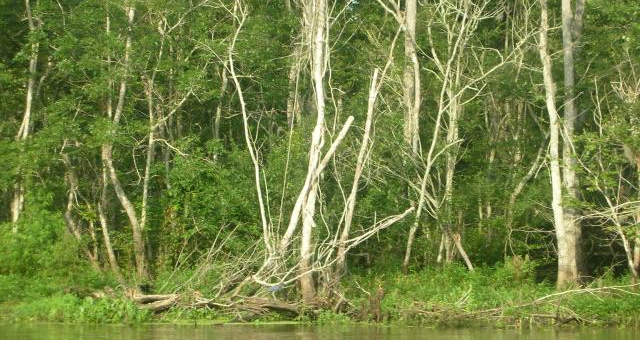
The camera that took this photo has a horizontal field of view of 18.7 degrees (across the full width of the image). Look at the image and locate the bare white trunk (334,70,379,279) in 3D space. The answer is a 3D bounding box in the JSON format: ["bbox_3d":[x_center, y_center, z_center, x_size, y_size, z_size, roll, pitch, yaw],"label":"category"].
[{"bbox_3d":[0.788,0.057,40.000,0.260,4.340,0.260,10,-2,0],"label":"bare white trunk"}]

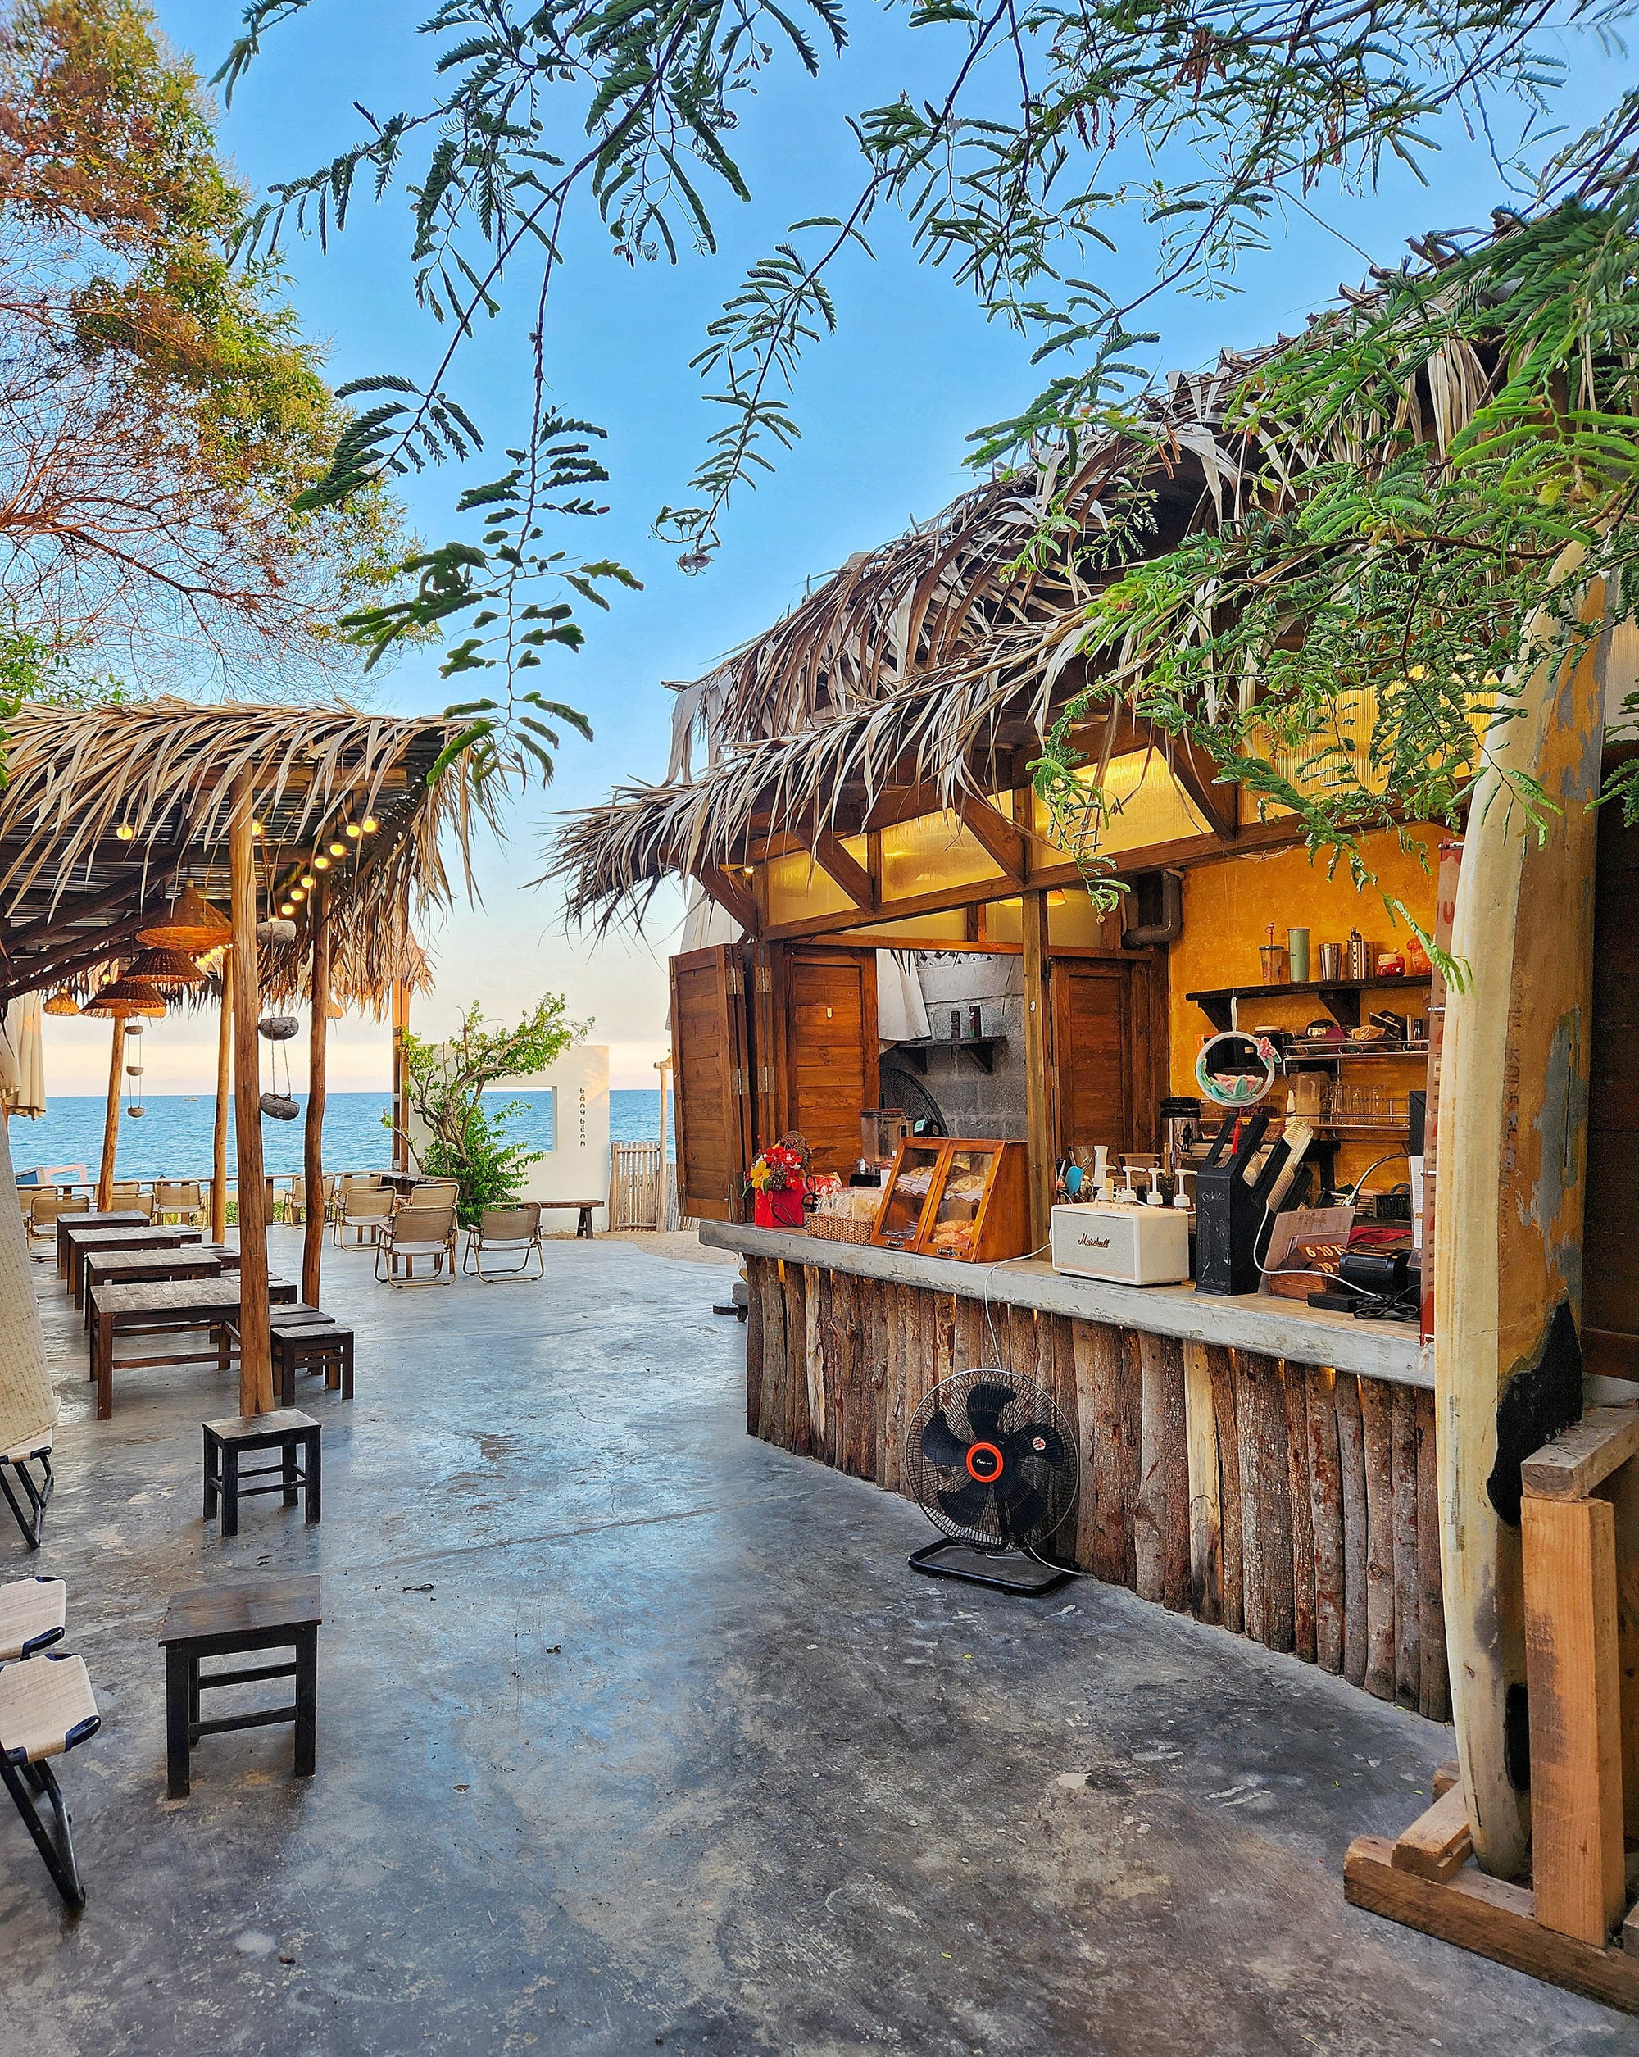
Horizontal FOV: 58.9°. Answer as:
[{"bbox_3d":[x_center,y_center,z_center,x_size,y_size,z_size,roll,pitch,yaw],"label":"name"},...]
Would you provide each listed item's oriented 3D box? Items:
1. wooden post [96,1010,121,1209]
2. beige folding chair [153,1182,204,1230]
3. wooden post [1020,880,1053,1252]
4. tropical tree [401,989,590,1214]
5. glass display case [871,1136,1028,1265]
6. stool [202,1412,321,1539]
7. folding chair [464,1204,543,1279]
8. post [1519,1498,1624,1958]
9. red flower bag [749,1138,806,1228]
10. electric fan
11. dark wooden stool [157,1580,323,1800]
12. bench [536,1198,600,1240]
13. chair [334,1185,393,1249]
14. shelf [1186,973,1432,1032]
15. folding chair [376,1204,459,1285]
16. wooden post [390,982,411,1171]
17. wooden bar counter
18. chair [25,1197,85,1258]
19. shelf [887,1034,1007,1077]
[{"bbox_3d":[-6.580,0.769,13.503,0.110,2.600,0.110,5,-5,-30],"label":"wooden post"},{"bbox_3d":[-6.888,1.871,15.603,0.510,0.580,0.530,1,-3,-31],"label":"beige folding chair"},{"bbox_3d":[0.729,0.147,4.834,0.055,1.227,0.085,1,-3,-31],"label":"wooden post"},{"bbox_3d":[-3.359,0.884,14.997,1.900,2.400,1.600,0,-2,-10],"label":"tropical tree"},{"bbox_3d":[0.445,0.581,5.043,0.270,0.380,0.680,1,-3,-29],"label":"glass display case"},{"bbox_3d":[-1.768,1.410,4.608,0.289,0.297,0.270,1,-3,-35],"label":"stool"},{"bbox_3d":[-2.287,1.530,10.520,0.490,0.550,0.530,1,-3,-27],"label":"folding chair"},{"bbox_3d":[1.143,1.028,2.197,0.095,0.629,0.096,2,-3,-45],"label":"post"},{"bbox_3d":[-0.163,0.635,6.027,0.185,0.370,0.185,1,-3,-30],"label":"red flower bag"},{"bbox_3d":[0.521,1.317,4.372,0.510,0.580,0.320,-2,-3,36],"label":"electric fan"},{"bbox_3d":[-1.173,1.338,2.974,0.282,0.295,0.298,0,-2,-19],"label":"dark wooden stool"},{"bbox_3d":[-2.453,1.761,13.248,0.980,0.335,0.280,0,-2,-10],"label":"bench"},{"bbox_3d":[-3.951,1.635,12.643,0.490,0.550,0.530,1,-3,-30],"label":"chair"},{"bbox_3d":[2.016,-0.070,5.610,0.240,0.200,1.350,1,-3,-30],"label":"shelf"},{"bbox_3d":[-3.041,1.623,10.962,0.520,0.600,0.540,1,-3,-29],"label":"folding chair"},{"bbox_3d":[-4.343,0.671,15.050,0.160,2.650,0.130,-1,-2,18],"label":"wooden post"},{"bbox_3d":[0.703,1.191,4.816,0.600,0.865,3.800,1,-3,-30],"label":"wooden bar counter"},{"bbox_3d":[-6.316,1.637,12.091,0.490,0.550,0.530,1,-3,-31],"label":"chair"},{"bbox_3d":[0.734,0.154,7.950,0.190,0.170,0.720,1,-3,-31],"label":"shelf"}]

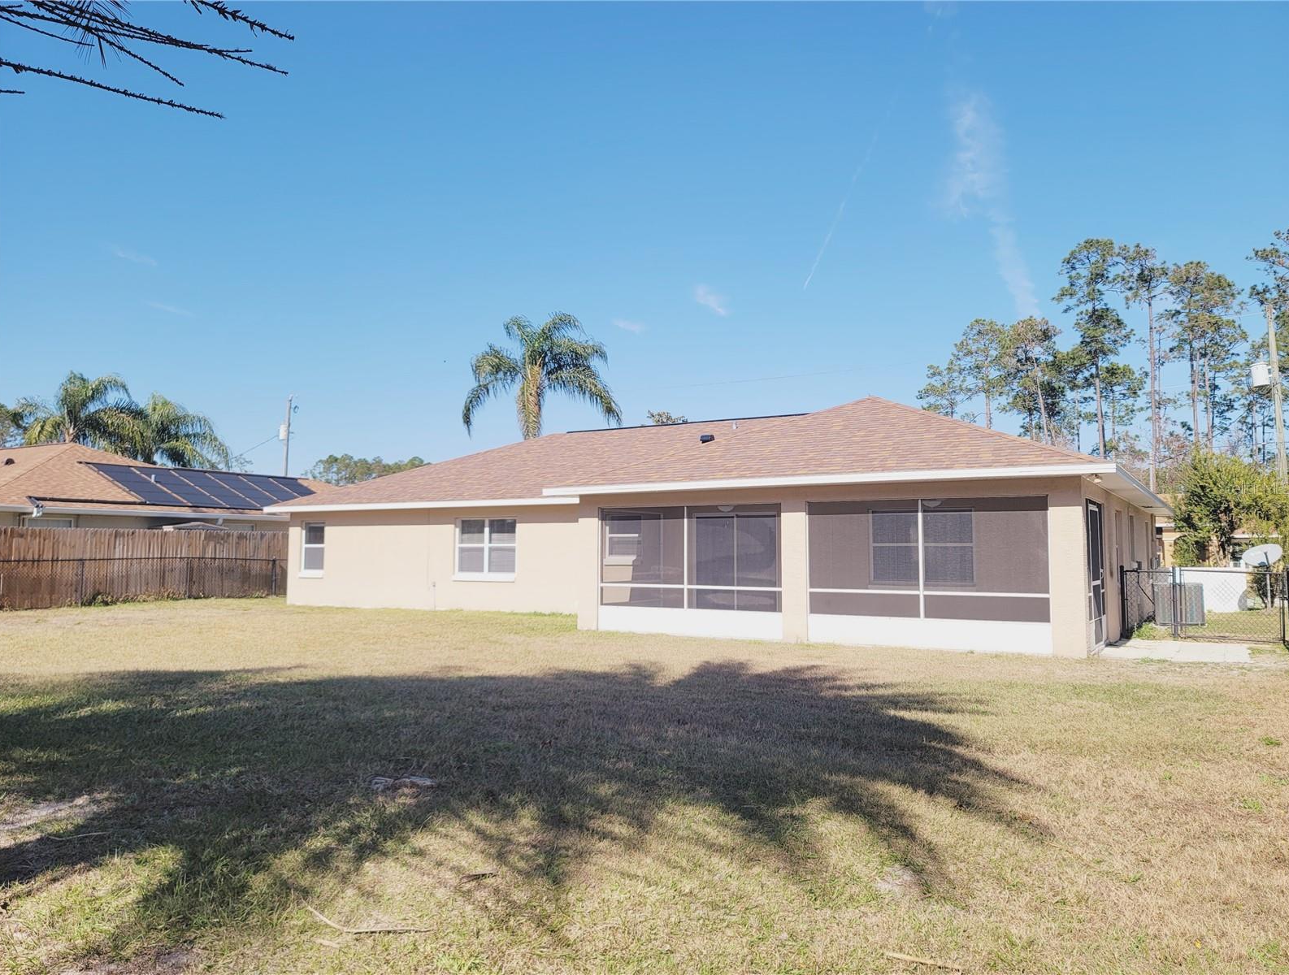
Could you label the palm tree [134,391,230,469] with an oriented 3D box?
[{"bbox_3d":[-25.687,-0.107,49.157,6.000,9.823,6.000,2,-5,-28],"label":"palm tree"}]

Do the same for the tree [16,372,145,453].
[{"bbox_3d":[-30.275,-0.664,49.616,6.500,10.977,6.500,3,-5,-31],"label":"tree"}]

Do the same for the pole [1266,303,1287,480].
[{"bbox_3d":[22.471,-1.402,33.137,0.340,10.383,0.340,-5,-5,32],"label":"pole"}]

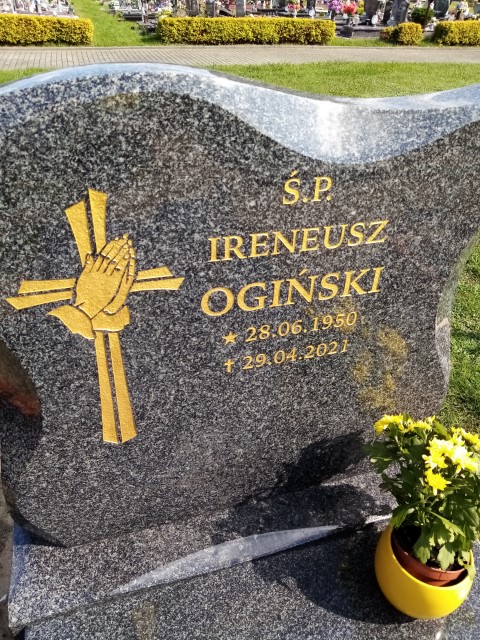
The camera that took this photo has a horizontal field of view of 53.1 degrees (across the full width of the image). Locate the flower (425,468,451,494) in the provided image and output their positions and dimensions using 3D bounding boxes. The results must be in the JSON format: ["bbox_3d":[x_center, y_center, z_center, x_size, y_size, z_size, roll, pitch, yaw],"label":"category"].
[{"bbox_3d":[0.318,0.260,0.775,0.042,0.038,0.030,24,41,27],"label":"flower"}]

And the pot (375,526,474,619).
[{"bbox_3d":[0.328,0.447,0.869,0.162,0.129,0.162,1,36,-1],"label":"pot"}]

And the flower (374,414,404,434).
[{"bbox_3d":[0.255,0.179,0.820,0.050,0.028,0.042,17,39,20],"label":"flower"}]

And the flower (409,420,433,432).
[{"bbox_3d":[0.308,0.182,0.820,0.041,0.022,0.034,20,40,23],"label":"flower"}]

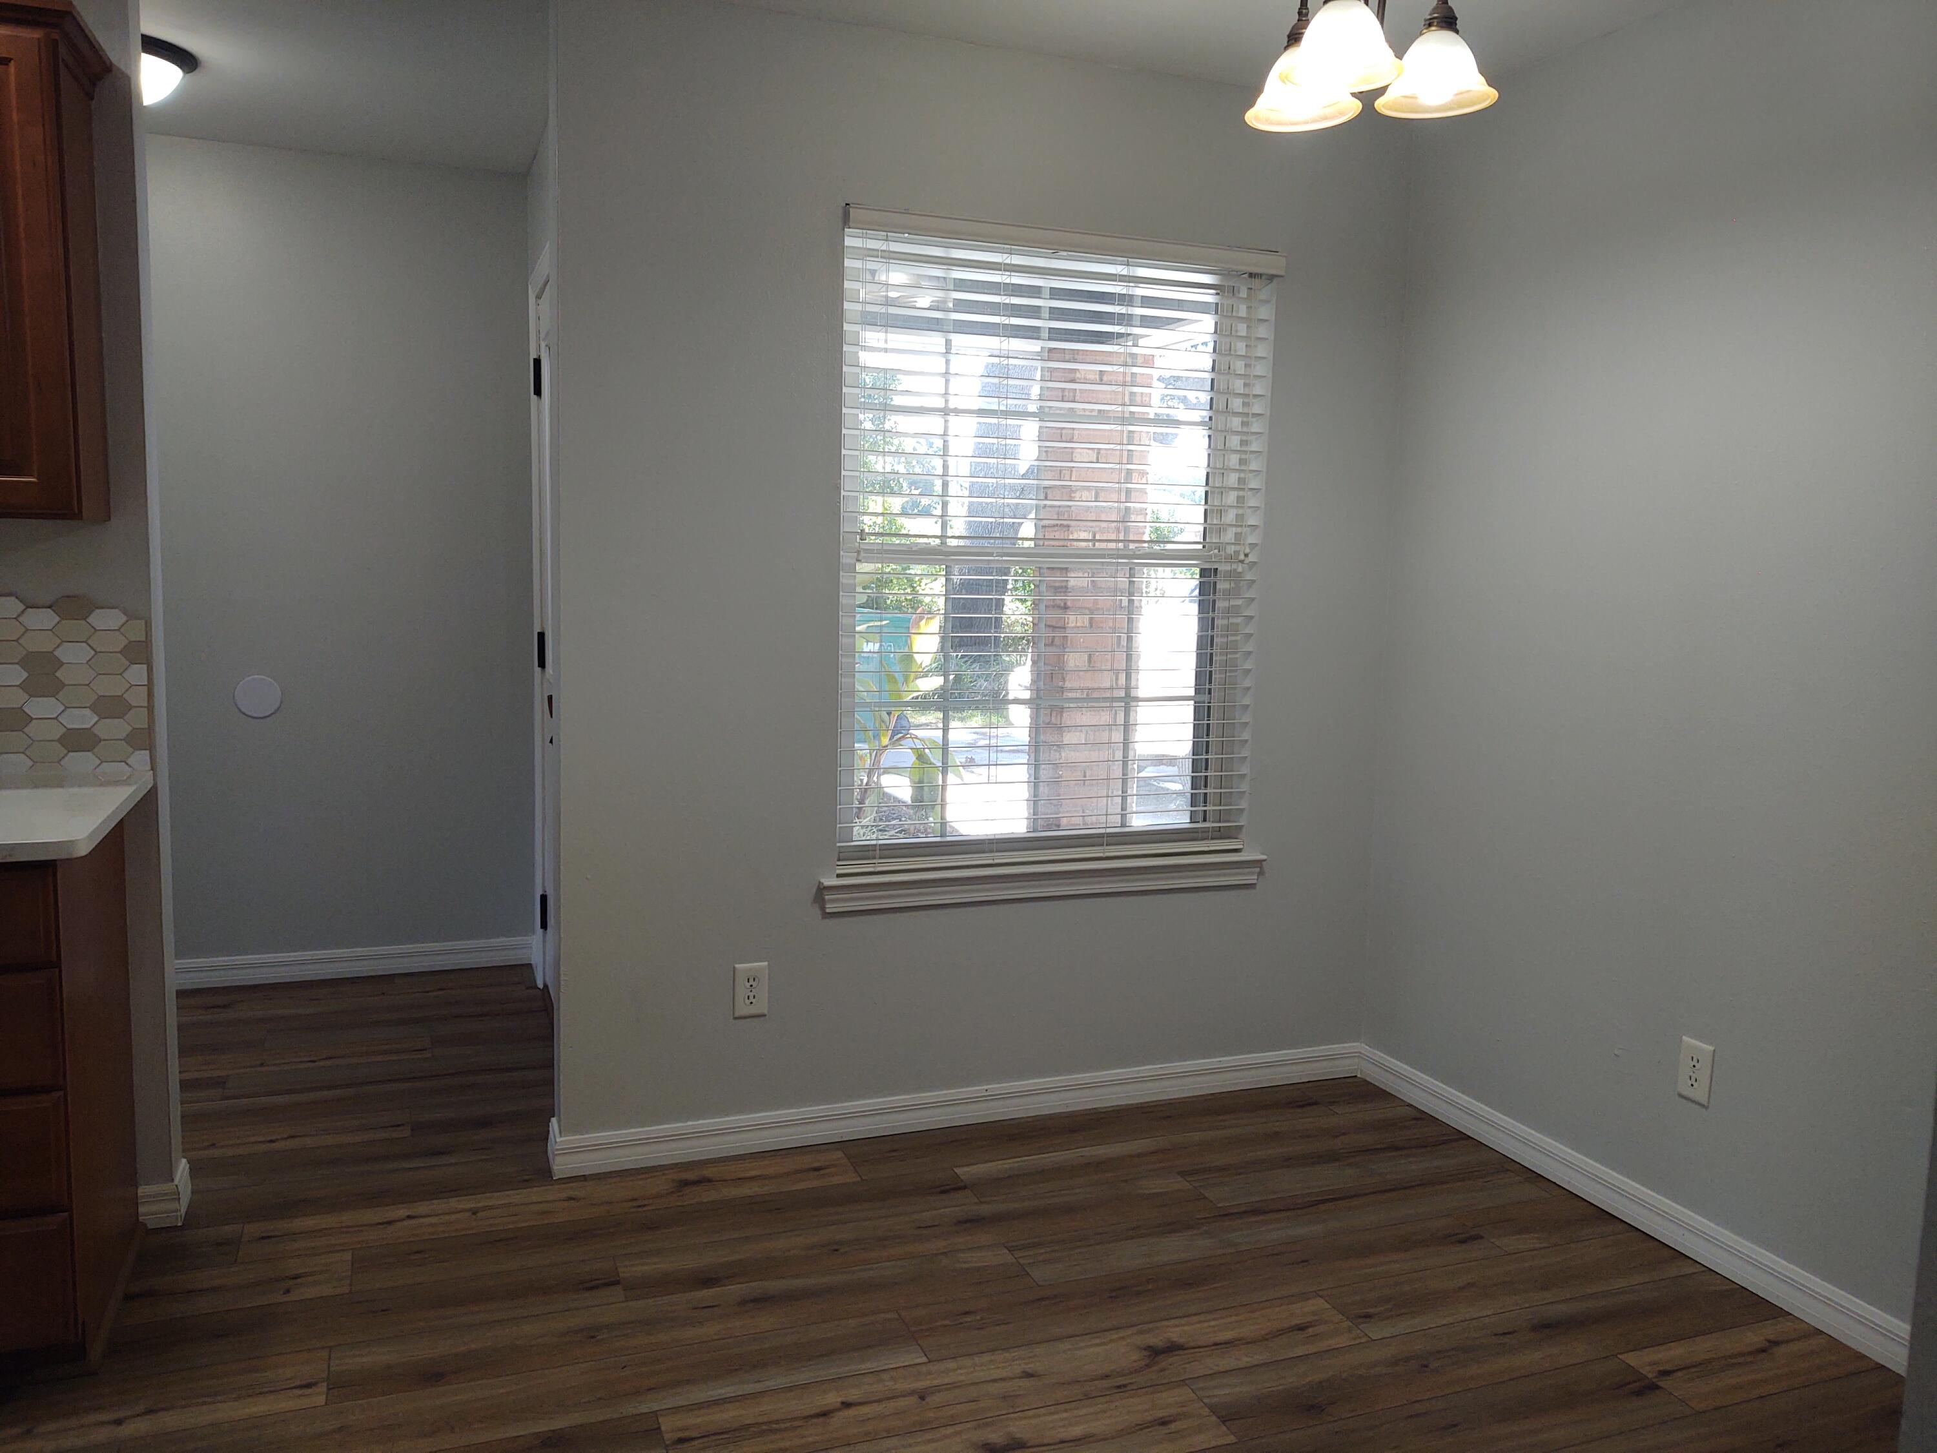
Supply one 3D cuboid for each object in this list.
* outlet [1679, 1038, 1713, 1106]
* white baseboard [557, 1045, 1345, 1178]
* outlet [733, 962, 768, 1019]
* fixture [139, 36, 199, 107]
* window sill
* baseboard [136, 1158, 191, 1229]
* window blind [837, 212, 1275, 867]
[{"bbox_3d":[1.422,0.676,2.955,0.010,0.118,0.074,-1,7,-21],"label":"outlet"},{"bbox_3d":[0.073,0.899,3.593,2.058,0.088,0.017,-1,7,-21],"label":"white baseboard"},{"bbox_3d":[-0.481,0.583,3.338,0.074,0.118,0.010,-1,7,-21],"label":"outlet"},{"bbox_3d":[-1.991,-1.501,3.470,0.380,0.130,0.380,-1,7,-21],"label":"fixture"},{"bbox_3d":[0.192,0.363,3.610,1.139,0.074,0.110,-1,7,-21],"label":"window sill"},{"bbox_3d":[-1.605,0.930,3.015,0.080,0.088,0.148,-1,7,-21],"label":"baseboard"},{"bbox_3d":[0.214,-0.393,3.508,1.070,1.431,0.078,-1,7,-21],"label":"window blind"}]

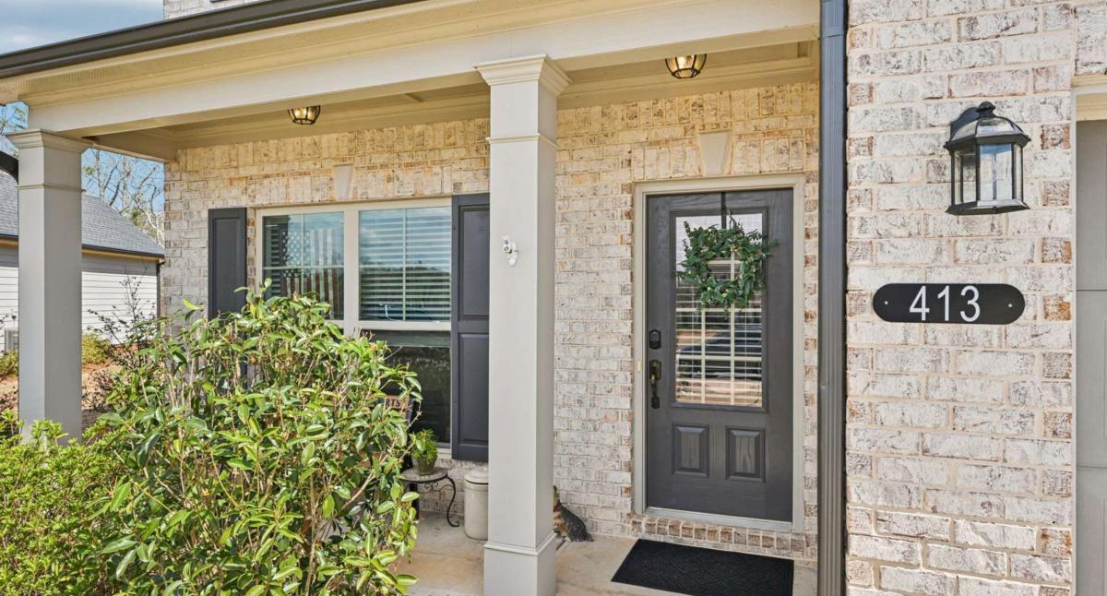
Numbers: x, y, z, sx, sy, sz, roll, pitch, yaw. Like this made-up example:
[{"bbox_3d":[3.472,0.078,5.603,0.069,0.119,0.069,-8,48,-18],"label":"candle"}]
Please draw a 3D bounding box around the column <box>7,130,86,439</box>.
[{"bbox_3d":[-3.502,0.207,4.277,0.370,2.670,0.370,0,0,19],"label":"column"}]

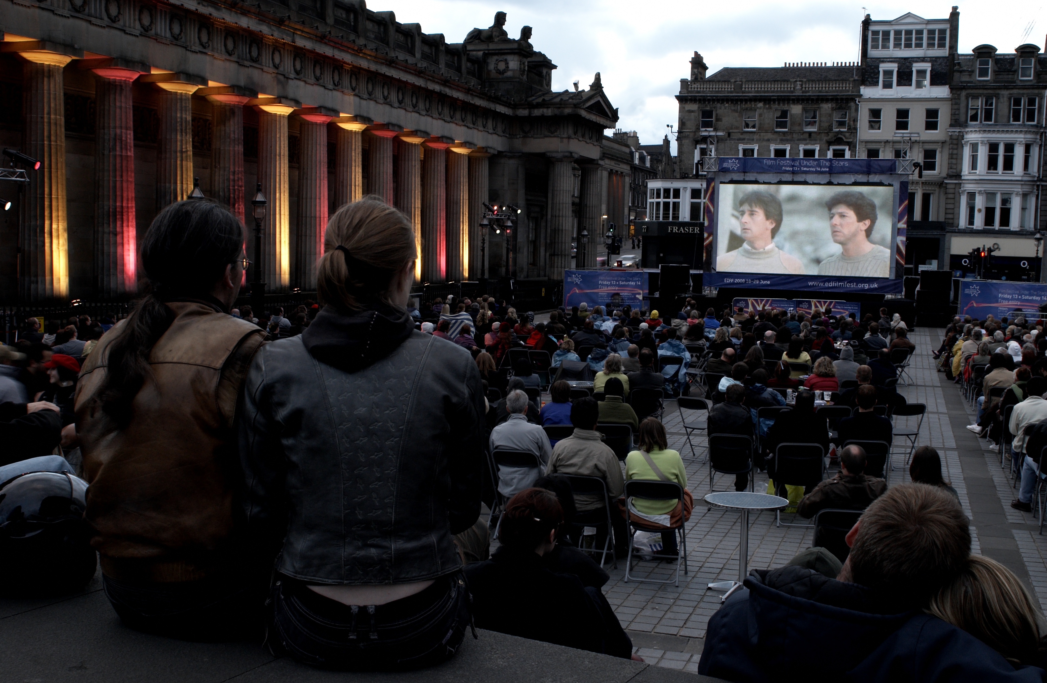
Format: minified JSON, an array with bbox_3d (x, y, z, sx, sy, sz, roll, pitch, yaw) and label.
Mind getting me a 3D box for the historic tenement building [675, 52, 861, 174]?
[{"bbox_3d":[25.425,-16.394,116.224,17.443,23.957,14.000,3,5,19],"label":"historic tenement building"}]

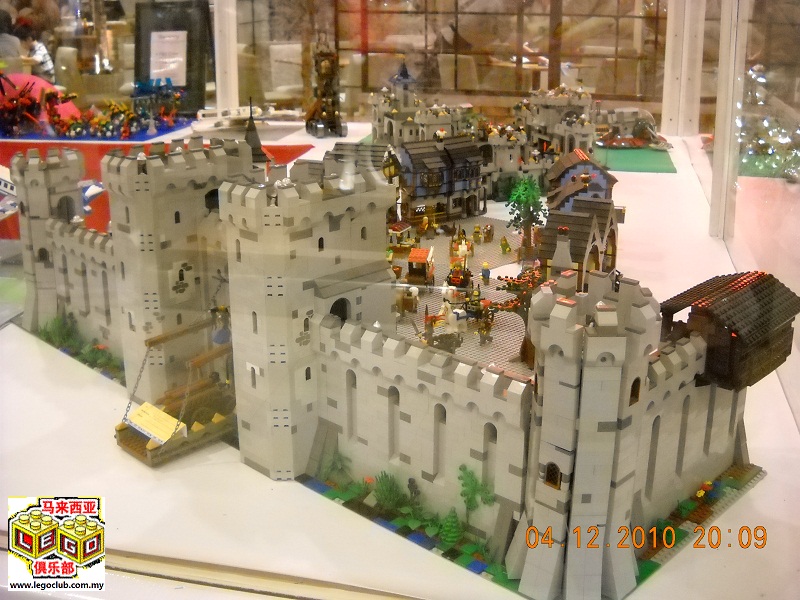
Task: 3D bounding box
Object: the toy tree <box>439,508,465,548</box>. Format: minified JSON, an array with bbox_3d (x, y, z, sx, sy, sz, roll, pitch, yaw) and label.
[{"bbox_3d":[0.053,0.225,0.947,0.023,0.038,0.023,0,19,0],"label":"toy tree"}]

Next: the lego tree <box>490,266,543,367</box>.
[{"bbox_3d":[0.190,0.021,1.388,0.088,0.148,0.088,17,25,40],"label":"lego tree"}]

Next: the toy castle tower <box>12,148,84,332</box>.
[{"bbox_3d":[-0.568,-0.102,1.558,0.098,0.281,0.098,17,25,40],"label":"toy castle tower"}]

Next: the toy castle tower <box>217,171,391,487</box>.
[{"bbox_3d":[-0.106,0.018,1.109,0.115,0.339,0.191,17,25,40],"label":"toy castle tower"}]

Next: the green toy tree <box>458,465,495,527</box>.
[{"bbox_3d":[0.073,0.202,0.936,0.038,0.069,0.022,17,25,40],"label":"green toy tree"}]

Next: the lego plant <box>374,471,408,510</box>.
[{"bbox_3d":[-0.012,0.203,1.014,0.033,0.037,0.030,0,19,0],"label":"lego plant"}]

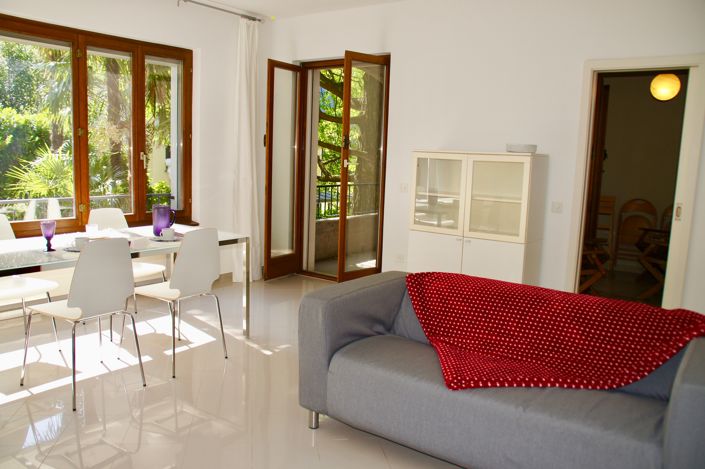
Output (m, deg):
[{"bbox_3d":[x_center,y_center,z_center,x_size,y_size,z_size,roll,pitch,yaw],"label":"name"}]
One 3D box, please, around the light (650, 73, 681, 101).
[{"bbox_3d":[3.059,-1.456,5.158,0.270,0.280,0.270,7,10,33],"label":"light"}]

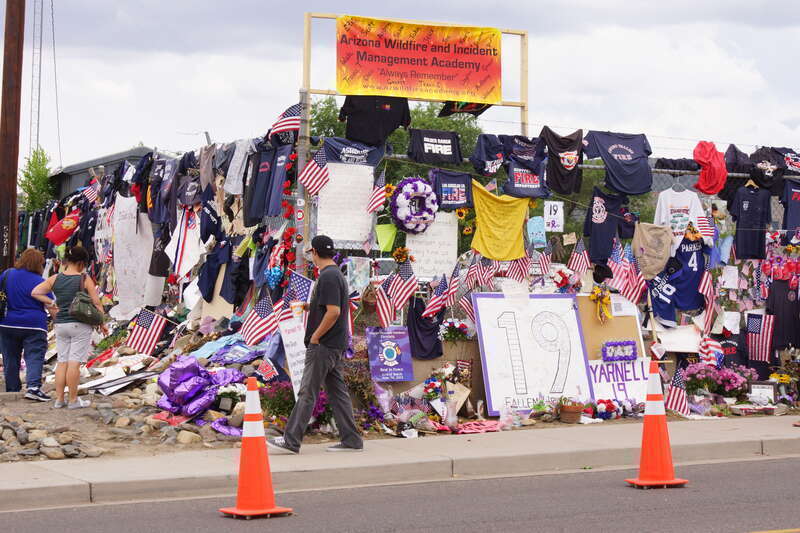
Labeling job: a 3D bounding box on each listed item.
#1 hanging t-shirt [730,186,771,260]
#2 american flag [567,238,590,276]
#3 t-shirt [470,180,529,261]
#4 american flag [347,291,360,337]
[{"bbox_3d":[3.723,-0.457,19.350,0.540,0.780,0.160,1,0,-28],"label":"hanging t-shirt"},{"bbox_3d":[1.715,-0.086,17.500,0.230,0.370,0.100,1,1,-28],"label":"american flag"},{"bbox_3d":[0.953,-0.440,17.442,0.599,0.766,0.120,0,-1,-33],"label":"t-shirt"},{"bbox_3d":[-0.444,0.418,16.216,0.169,0.409,0.100,0,-1,-28],"label":"american flag"}]

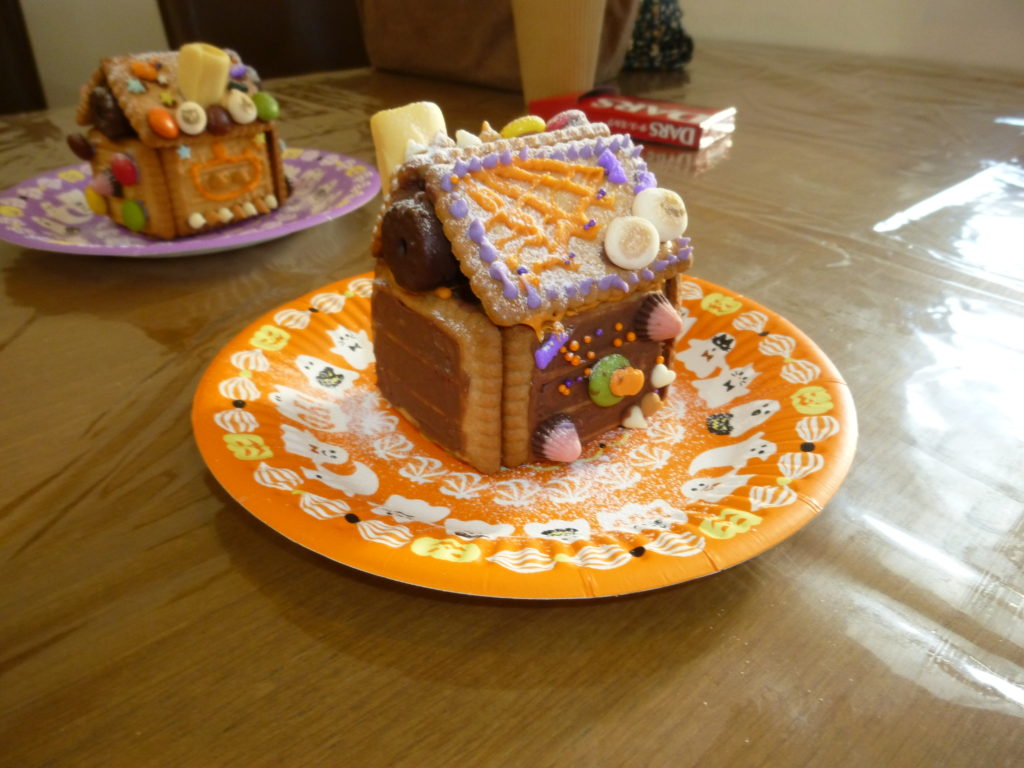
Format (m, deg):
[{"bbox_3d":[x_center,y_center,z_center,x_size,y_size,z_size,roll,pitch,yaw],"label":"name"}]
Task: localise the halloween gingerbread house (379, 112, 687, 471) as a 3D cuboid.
[{"bbox_3d":[0.006,-0.033,0.205,0.072,0.083,0.068,-21,37,-31],"label":"halloween gingerbread house"}]

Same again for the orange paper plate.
[{"bbox_3d":[0.004,-0.001,0.218,0.180,0.017,0.180,0,31,0],"label":"orange paper plate"}]

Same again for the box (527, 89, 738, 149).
[{"bbox_3d":[0.090,-0.200,0.553,0.134,0.017,0.071,19,35,28],"label":"box"}]

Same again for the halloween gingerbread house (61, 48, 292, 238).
[{"bbox_3d":[-0.154,-0.123,0.356,0.067,0.079,0.072,22,37,32],"label":"halloween gingerbread house"}]

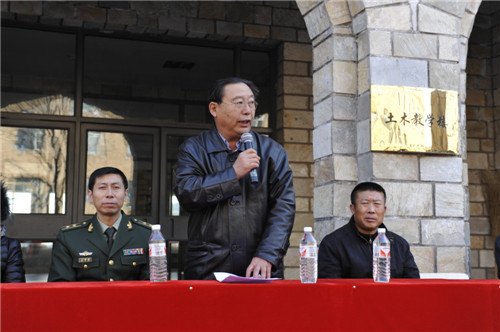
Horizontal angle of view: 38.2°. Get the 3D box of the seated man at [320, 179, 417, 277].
[{"bbox_3d":[0.576,0.671,3.367,0.530,1.215,0.720,0,-6,-4],"label":"seated man"}]

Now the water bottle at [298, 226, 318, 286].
[{"bbox_3d":[0.236,0.363,2.908,0.070,0.227,0.070,1,-6,-9],"label":"water bottle"}]

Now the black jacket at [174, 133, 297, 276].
[{"bbox_3d":[-0.071,0.224,3.305,0.560,0.800,0.400,1,-6,-10],"label":"black jacket"}]

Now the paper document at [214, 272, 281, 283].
[{"bbox_3d":[-0.010,0.468,2.987,0.250,0.035,0.250,1,-6,-8],"label":"paper document"}]

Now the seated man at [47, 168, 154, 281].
[{"bbox_3d":[-0.661,0.631,3.371,0.540,1.295,0.720,1,-6,-9],"label":"seated man"}]

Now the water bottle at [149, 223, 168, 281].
[{"bbox_3d":[-0.361,0.343,2.840,0.070,0.227,0.070,1,-6,-9],"label":"water bottle"}]

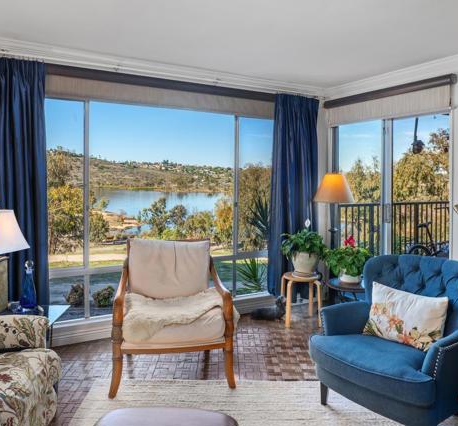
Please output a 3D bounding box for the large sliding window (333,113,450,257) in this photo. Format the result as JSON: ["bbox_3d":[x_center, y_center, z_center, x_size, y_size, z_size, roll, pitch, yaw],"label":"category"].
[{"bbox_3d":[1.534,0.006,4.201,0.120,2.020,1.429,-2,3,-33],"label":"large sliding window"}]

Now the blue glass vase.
[{"bbox_3d":[-1.285,0.458,2.740,0.105,0.305,0.105,0,4,0],"label":"blue glass vase"}]

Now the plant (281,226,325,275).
[{"bbox_3d":[0.718,0.375,4.130,0.420,0.440,0.400,0,4,0],"label":"plant"}]

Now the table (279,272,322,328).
[{"bbox_3d":[0.695,0.831,4.130,0.370,0.450,0.370,0,4,0],"label":"table"}]

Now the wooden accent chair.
[{"bbox_3d":[-0.410,0.669,3.070,0.770,0.900,0.740,-1,4,-9],"label":"wooden accent chair"}]

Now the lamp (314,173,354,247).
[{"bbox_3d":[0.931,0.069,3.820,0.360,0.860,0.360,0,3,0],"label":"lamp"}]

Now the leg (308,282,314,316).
[{"bbox_3d":[0.821,0.834,4.251,0.042,0.400,0.042,0,3,0],"label":"leg"}]

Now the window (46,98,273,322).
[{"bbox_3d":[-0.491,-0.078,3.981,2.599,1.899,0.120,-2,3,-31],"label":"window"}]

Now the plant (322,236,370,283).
[{"bbox_3d":[1.005,0.401,3.600,0.410,0.410,0.400,0,3,0],"label":"plant"}]

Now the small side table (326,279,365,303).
[{"bbox_3d":[1.073,0.845,3.630,0.490,0.480,0.490,0,4,0],"label":"small side table"}]

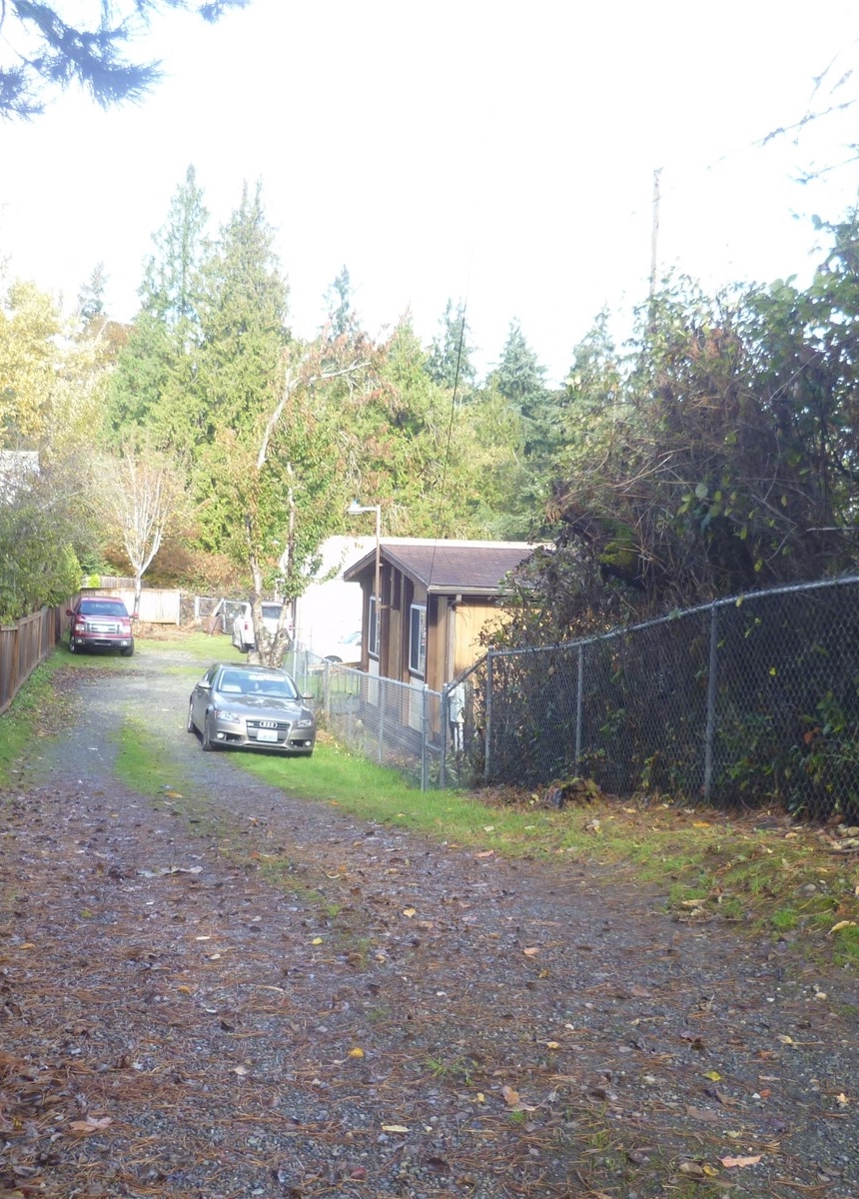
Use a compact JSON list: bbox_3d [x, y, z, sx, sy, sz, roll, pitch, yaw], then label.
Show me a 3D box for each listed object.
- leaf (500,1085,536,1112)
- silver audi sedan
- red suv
[{"bbox_3d":[0.274,1.541,4.000,0.110,0.040,0.100,2,2,5],"label":"leaf"},{"bbox_3d":[-3.227,1.873,23.077,1.880,1.430,4.700,5,0,-16],"label":"silver audi sedan"},{"bbox_3d":[-11.819,0.866,46.568,2.100,1.920,5.700,2,3,-16],"label":"red suv"}]

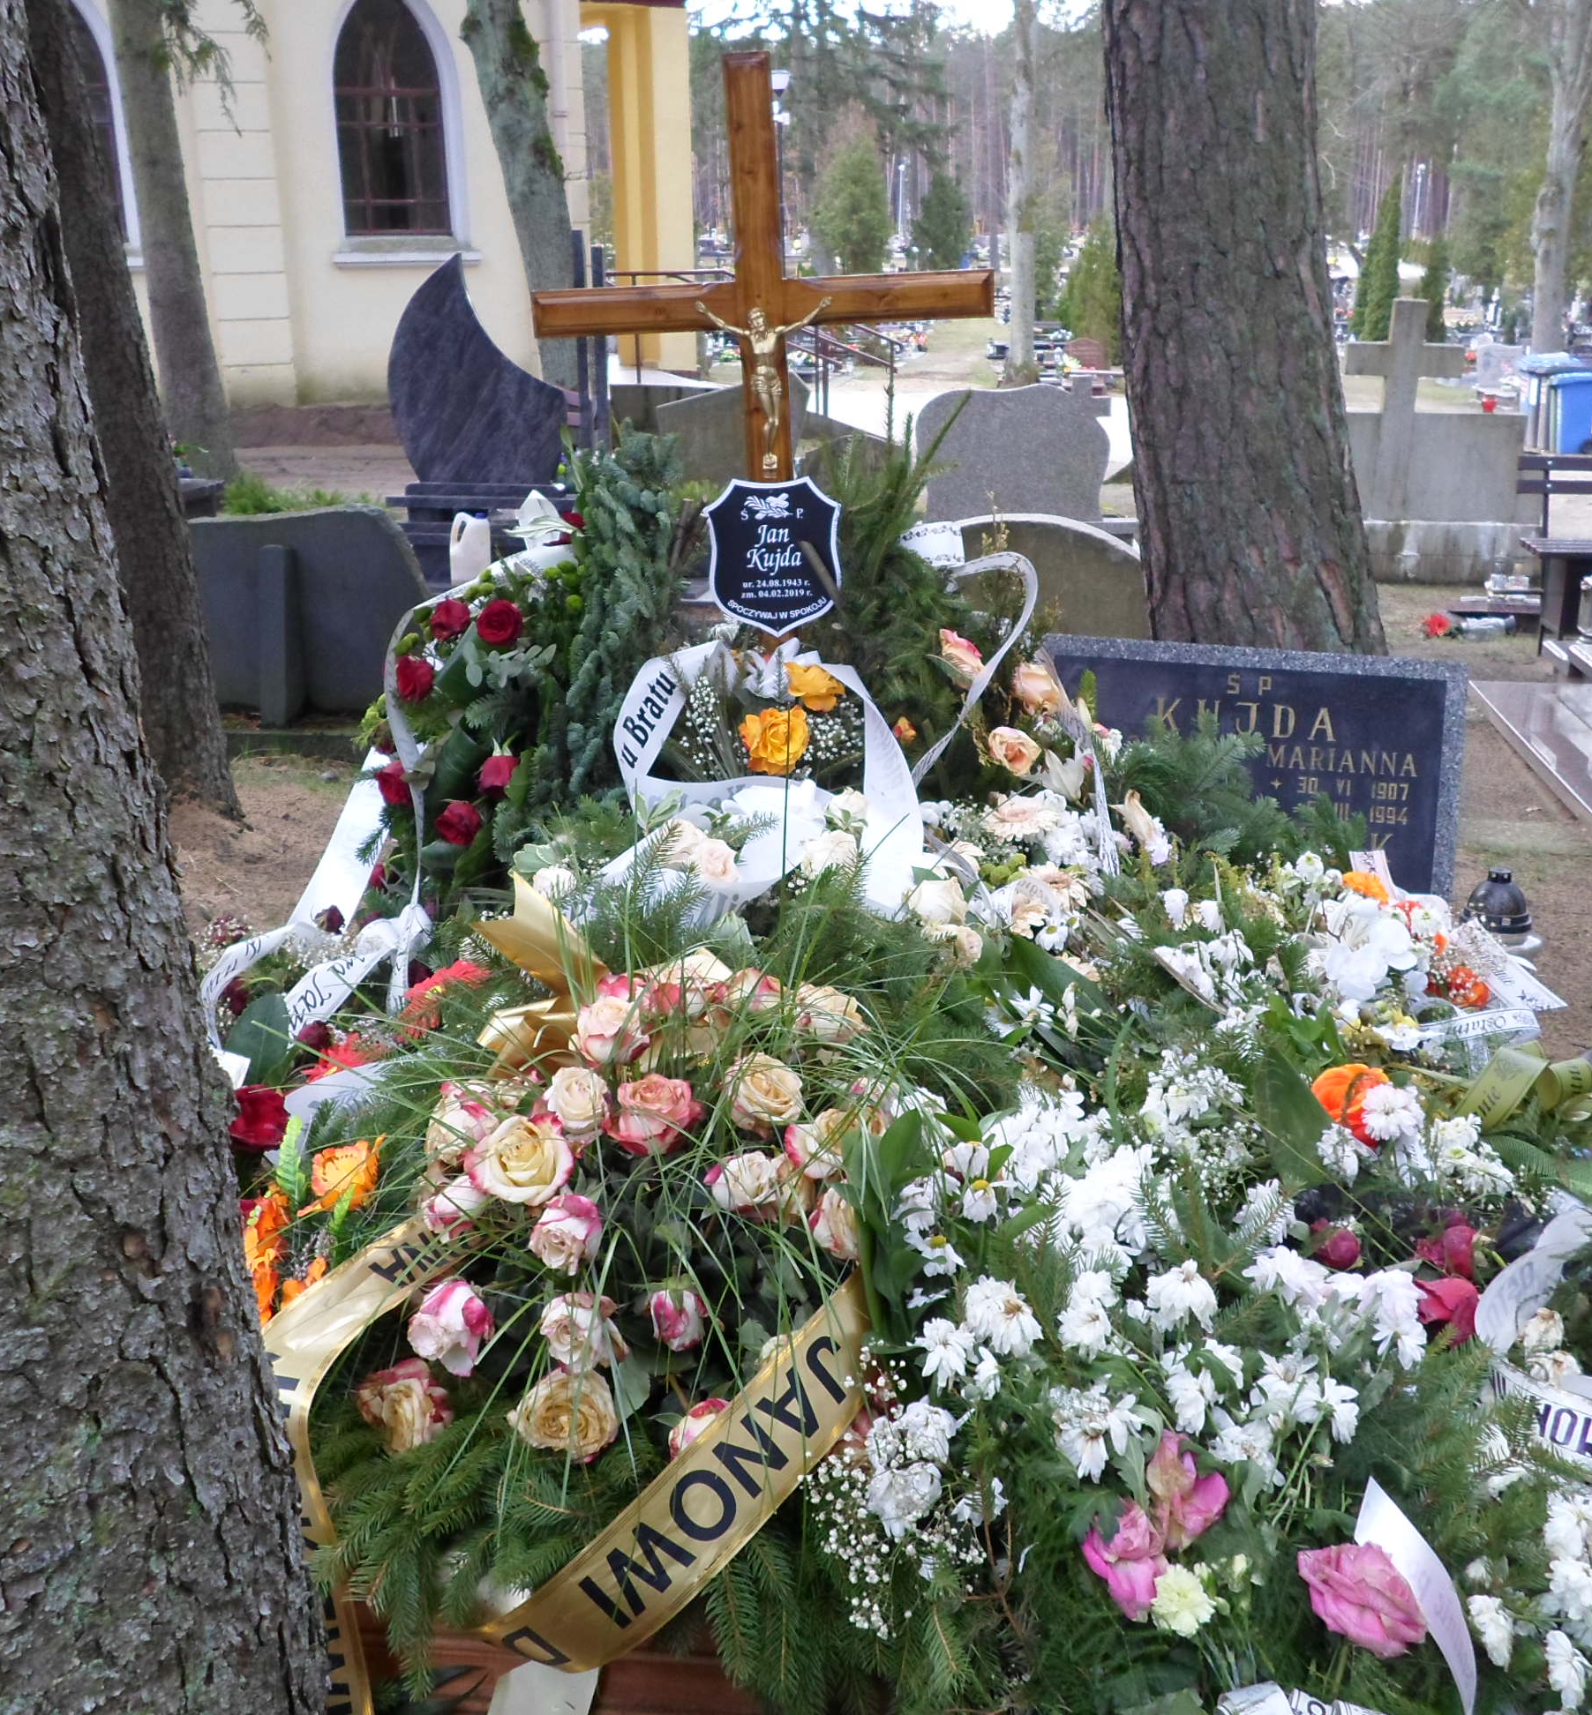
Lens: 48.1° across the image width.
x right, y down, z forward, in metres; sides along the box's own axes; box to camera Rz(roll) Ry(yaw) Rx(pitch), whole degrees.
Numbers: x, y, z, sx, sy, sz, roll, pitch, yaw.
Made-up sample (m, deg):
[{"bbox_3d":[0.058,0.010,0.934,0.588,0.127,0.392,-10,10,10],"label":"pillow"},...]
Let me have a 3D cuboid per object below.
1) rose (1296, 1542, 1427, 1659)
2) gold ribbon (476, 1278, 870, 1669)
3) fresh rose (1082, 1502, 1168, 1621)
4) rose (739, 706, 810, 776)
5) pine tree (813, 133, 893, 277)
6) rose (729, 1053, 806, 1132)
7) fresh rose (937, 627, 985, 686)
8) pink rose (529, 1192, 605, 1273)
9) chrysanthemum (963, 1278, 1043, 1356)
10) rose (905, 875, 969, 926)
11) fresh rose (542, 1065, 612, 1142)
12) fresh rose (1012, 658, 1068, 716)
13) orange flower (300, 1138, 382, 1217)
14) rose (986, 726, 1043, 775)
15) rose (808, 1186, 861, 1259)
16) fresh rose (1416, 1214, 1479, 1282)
[{"bbox_3d":[0.381,0.500,1.200,0.085,0.065,0.085,20,53,24],"label":"rose"},{"bbox_3d":[-0.101,0.525,1.500,0.130,0.100,0.440,40,69,17],"label":"gold ribbon"},{"bbox_3d":[0.229,0.489,1.240,0.065,0.065,0.078,-1,49,-1],"label":"fresh rose"},{"bbox_3d":[-0.029,-0.148,2.280,0.088,0.088,0.060,-4,-8,0],"label":"rose"},{"bbox_3d":[1.603,-18.204,50.000,2.200,4.100,2.200,0,18,0],"label":"pine tree"},{"bbox_3d":[-0.028,0.227,1.720,0.072,0.060,0.072,2,53,-2],"label":"rose"},{"bbox_3d":[0.228,-0.276,2.450,0.068,0.068,0.068,-4,50,-11],"label":"fresh rose"},{"bbox_3d":[-0.176,0.288,1.370,0.058,0.060,0.058,2,12,8],"label":"pink rose"},{"bbox_3d":[0.159,0.353,1.370,0.060,0.060,0.045,5,-15,-16],"label":"chrysanthemum"},{"bbox_3d":[0.169,0.052,2.150,0.074,0.062,0.070,4,30,1],"label":"rose"},{"bbox_3d":[-0.177,0.199,1.440,0.057,0.056,0.060,-4,53,-10],"label":"fresh rose"},{"bbox_3d":[0.349,-0.246,2.550,0.077,0.072,0.080,13,66,34],"label":"fresh rose"},{"bbox_3d":[-0.388,0.273,1.520,0.068,0.050,0.066,4,54,13],"label":"orange flower"},{"bbox_3d":[0.307,-0.149,2.500,0.077,0.070,0.062,0,-6,-6],"label":"rose"},{"bbox_3d":[0.033,0.287,1.410,0.052,0.060,0.055,-6,-17,-14],"label":"rose"},{"bbox_3d":[0.635,0.381,1.740,0.062,0.062,0.058,0,16,-30],"label":"fresh rose"}]

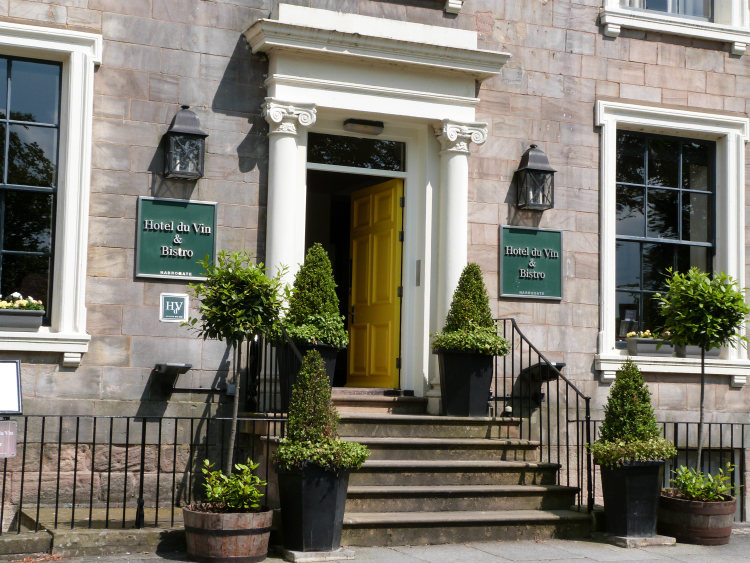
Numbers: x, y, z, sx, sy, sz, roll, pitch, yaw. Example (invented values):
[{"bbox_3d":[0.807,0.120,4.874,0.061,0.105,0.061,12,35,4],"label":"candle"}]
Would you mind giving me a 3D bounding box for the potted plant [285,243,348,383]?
[{"bbox_3d":[-0.545,0.408,11.002,0.653,1.516,0.634,3,-6,-22],"label":"potted plant"}]

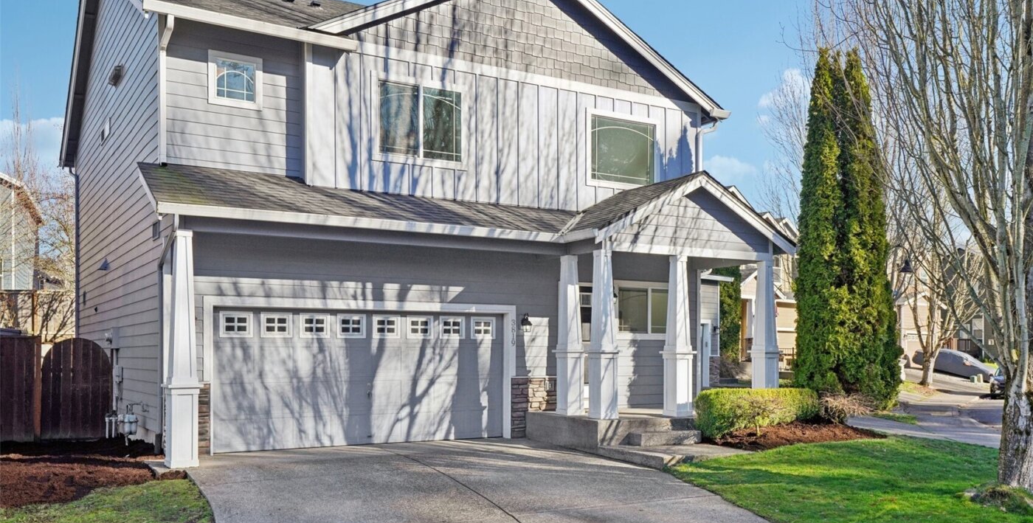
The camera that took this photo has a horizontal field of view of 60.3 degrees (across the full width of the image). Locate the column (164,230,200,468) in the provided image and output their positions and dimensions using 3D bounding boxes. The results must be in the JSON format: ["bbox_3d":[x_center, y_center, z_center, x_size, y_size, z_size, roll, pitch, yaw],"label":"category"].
[{"bbox_3d":[-4.381,1.144,11.692,0.400,3.090,0.400,3,-6,-31],"label":"column"}]

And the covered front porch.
[{"bbox_3d":[2.448,0.860,15.570,4.300,4.500,2.400,3,-6,-31],"label":"covered front porch"}]

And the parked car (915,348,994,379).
[{"bbox_3d":[25.893,6.122,52.500,1.850,1.500,4.600,4,0,-40],"label":"parked car"}]

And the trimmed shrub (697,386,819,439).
[{"bbox_3d":[4.135,2.561,15.101,2.600,0.820,0.650,3,-6,-31],"label":"trimmed shrub"}]

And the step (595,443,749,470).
[{"bbox_3d":[2.453,2.940,13.545,1.790,0.180,1.570,3,-6,-31],"label":"step"}]

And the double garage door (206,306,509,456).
[{"bbox_3d":[-2.317,1.840,14.123,4.850,2.140,0.120,3,-6,-31],"label":"double garage door"}]

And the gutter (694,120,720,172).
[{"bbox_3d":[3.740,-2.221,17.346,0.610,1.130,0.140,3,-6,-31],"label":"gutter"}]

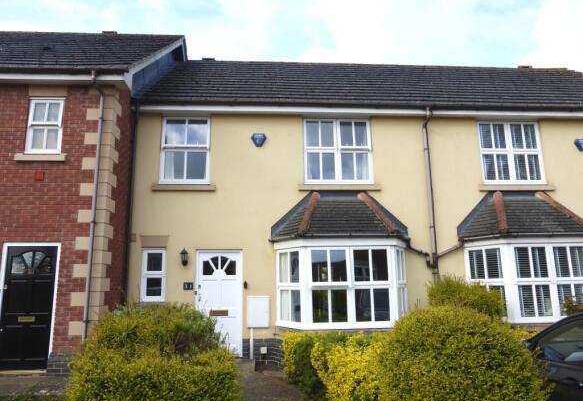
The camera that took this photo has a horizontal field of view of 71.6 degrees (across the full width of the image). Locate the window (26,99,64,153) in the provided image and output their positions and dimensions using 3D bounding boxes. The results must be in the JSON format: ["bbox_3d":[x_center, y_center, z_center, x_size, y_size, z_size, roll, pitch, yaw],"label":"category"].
[{"bbox_3d":[-4.368,-1.317,7.196,0.594,1.040,0.122,0,-11,-5],"label":"window"}]

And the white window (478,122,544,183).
[{"bbox_3d":[4.971,-1.066,9.125,1.456,1.439,0.120,0,-11,-5],"label":"white window"}]

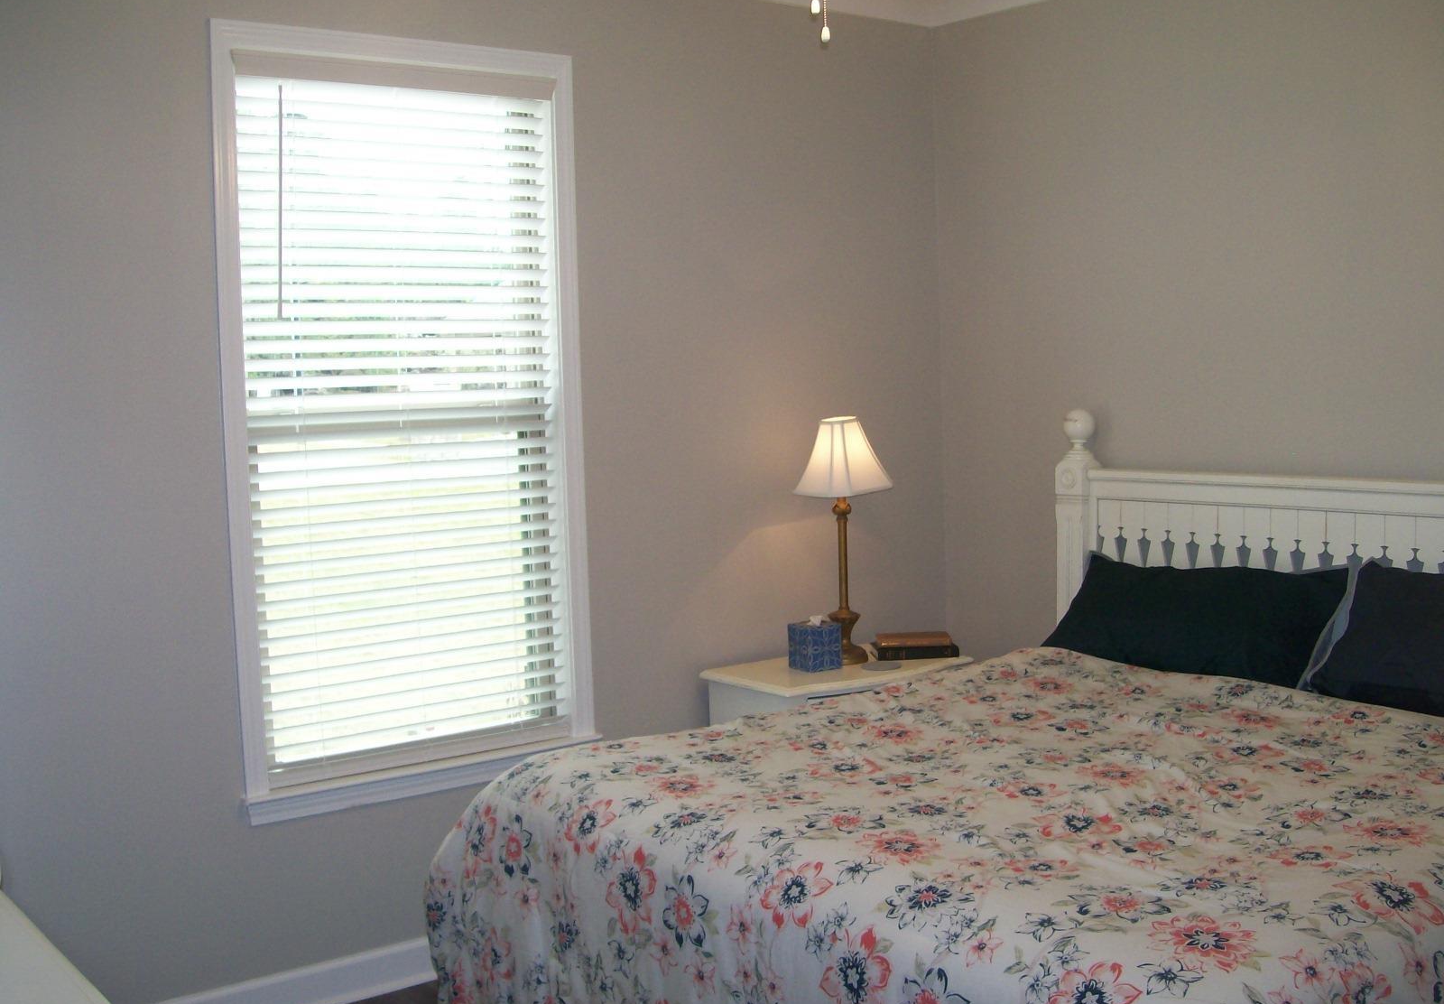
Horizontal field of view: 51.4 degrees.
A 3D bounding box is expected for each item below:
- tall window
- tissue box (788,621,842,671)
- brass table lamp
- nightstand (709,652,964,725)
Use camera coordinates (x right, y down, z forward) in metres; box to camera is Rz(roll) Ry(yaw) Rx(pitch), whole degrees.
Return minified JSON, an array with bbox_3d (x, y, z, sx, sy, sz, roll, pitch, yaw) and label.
[{"bbox_3d":[-0.757,-0.197,3.750,0.990,1.870,0.080,-5,6,-37],"label":"tall window"},{"bbox_3d":[0.264,0.405,4.233,0.107,0.134,0.105,-5,6,-33],"label":"tissue box"},{"bbox_3d":[0.353,0.111,4.299,0.232,0.703,0.232,-2,5,0],"label":"brass table lamp"},{"bbox_3d":[0.345,0.817,4.314,0.708,0.705,0.400,-5,6,-37],"label":"nightstand"}]

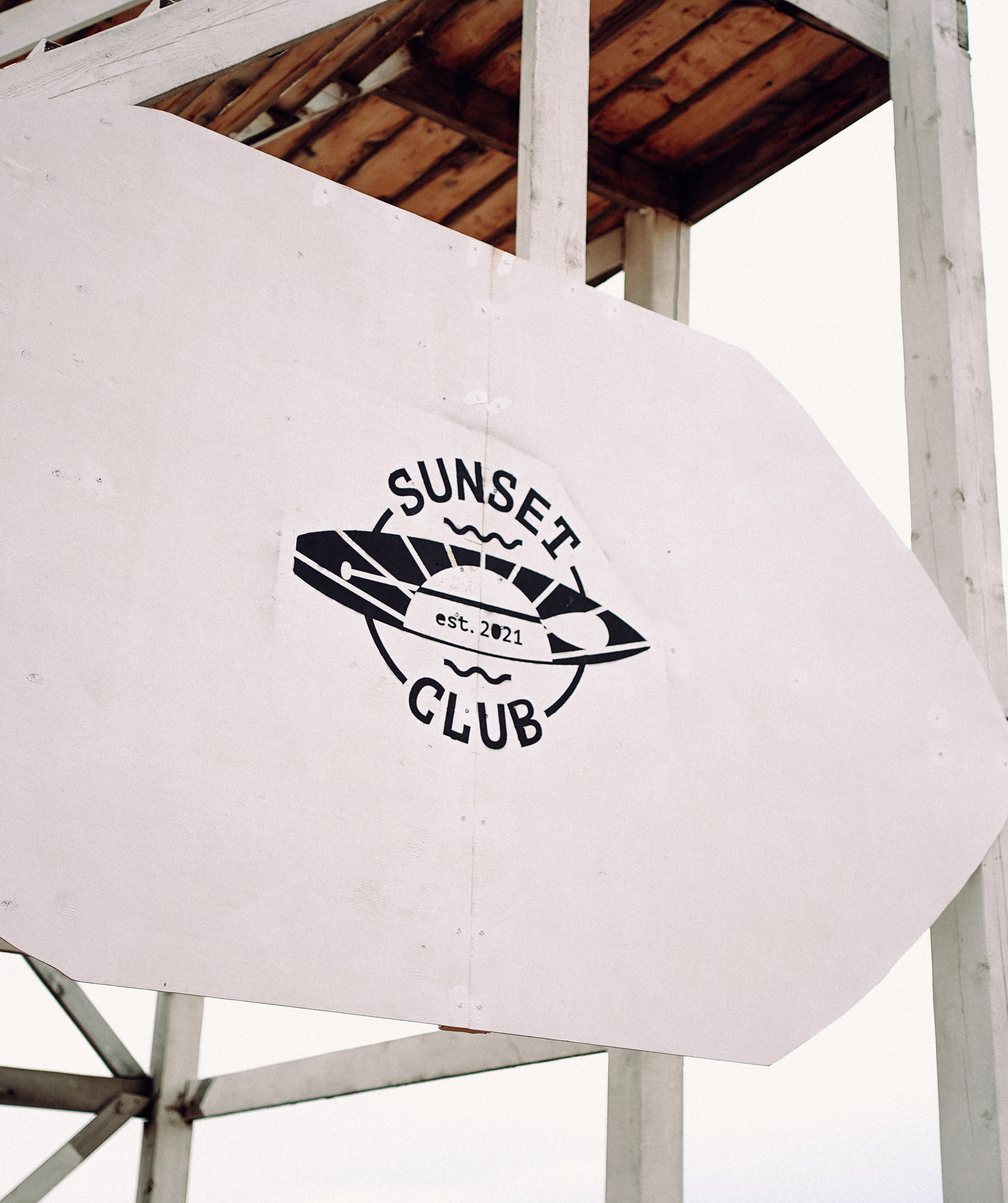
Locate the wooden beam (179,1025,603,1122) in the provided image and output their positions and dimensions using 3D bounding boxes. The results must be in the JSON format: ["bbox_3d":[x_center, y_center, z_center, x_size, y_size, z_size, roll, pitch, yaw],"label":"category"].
[{"bbox_3d":[-0.461,1.621,6.095,0.052,0.145,3.080,15,-25,-29],"label":"wooden beam"}]

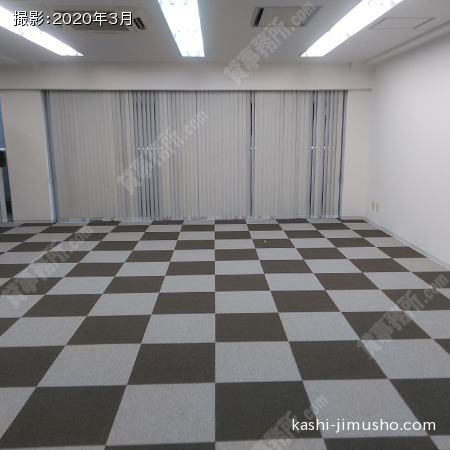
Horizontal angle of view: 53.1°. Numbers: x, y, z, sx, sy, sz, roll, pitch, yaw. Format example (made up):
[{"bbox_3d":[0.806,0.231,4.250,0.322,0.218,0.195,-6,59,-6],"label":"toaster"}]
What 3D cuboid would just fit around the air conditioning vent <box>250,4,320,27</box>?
[{"bbox_3d":[0.527,-1.892,4.107,0.548,0.060,0.730,-1,12,-1],"label":"air conditioning vent"}]

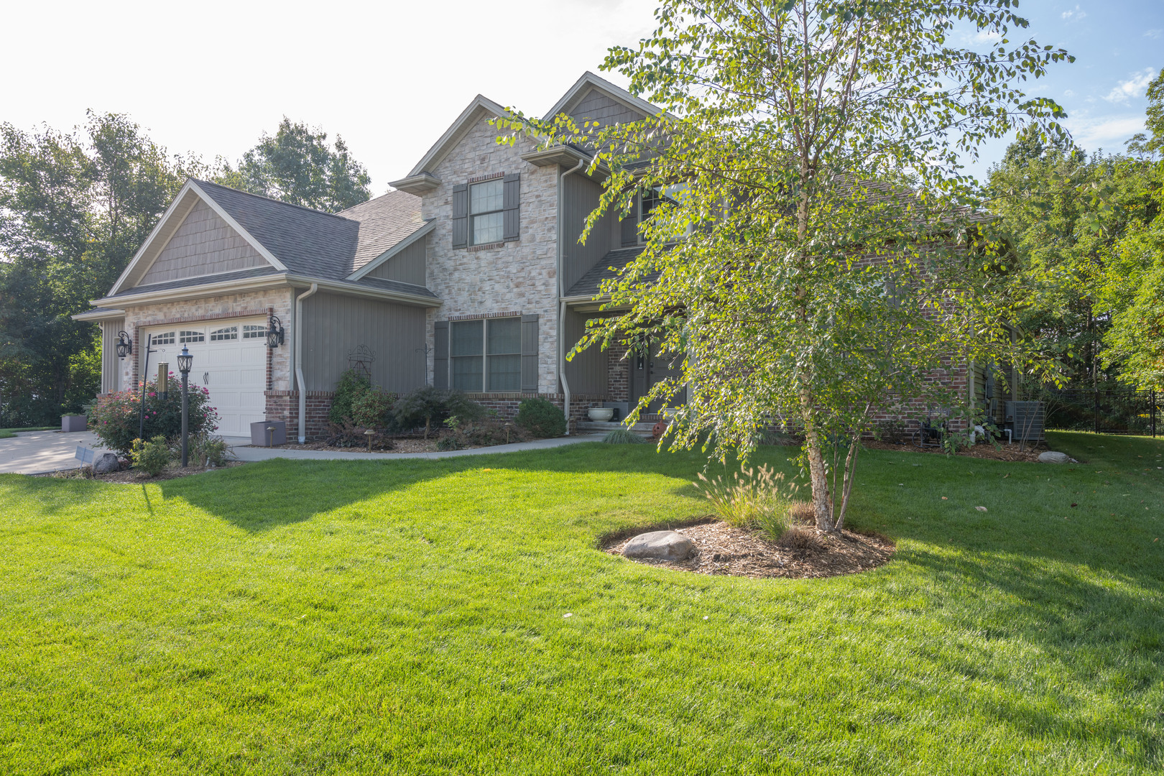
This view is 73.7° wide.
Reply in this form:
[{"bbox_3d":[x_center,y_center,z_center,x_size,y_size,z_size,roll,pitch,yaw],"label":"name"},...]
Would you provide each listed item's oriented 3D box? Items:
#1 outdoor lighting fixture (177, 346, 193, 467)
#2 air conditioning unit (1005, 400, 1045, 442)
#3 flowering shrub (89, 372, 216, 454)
[{"bbox_3d":[-6.234,0.279,12.200,0.225,1.945,0.225,1,-1,-27],"label":"outdoor lighting fixture"},{"bbox_3d":[9.638,0.704,16.866,0.735,0.830,0.735,-1,-1,33],"label":"air conditioning unit"},{"bbox_3d":[-7.100,0.452,12.850,1.850,1.400,1.650,1,-1,-29],"label":"flowering shrub"}]

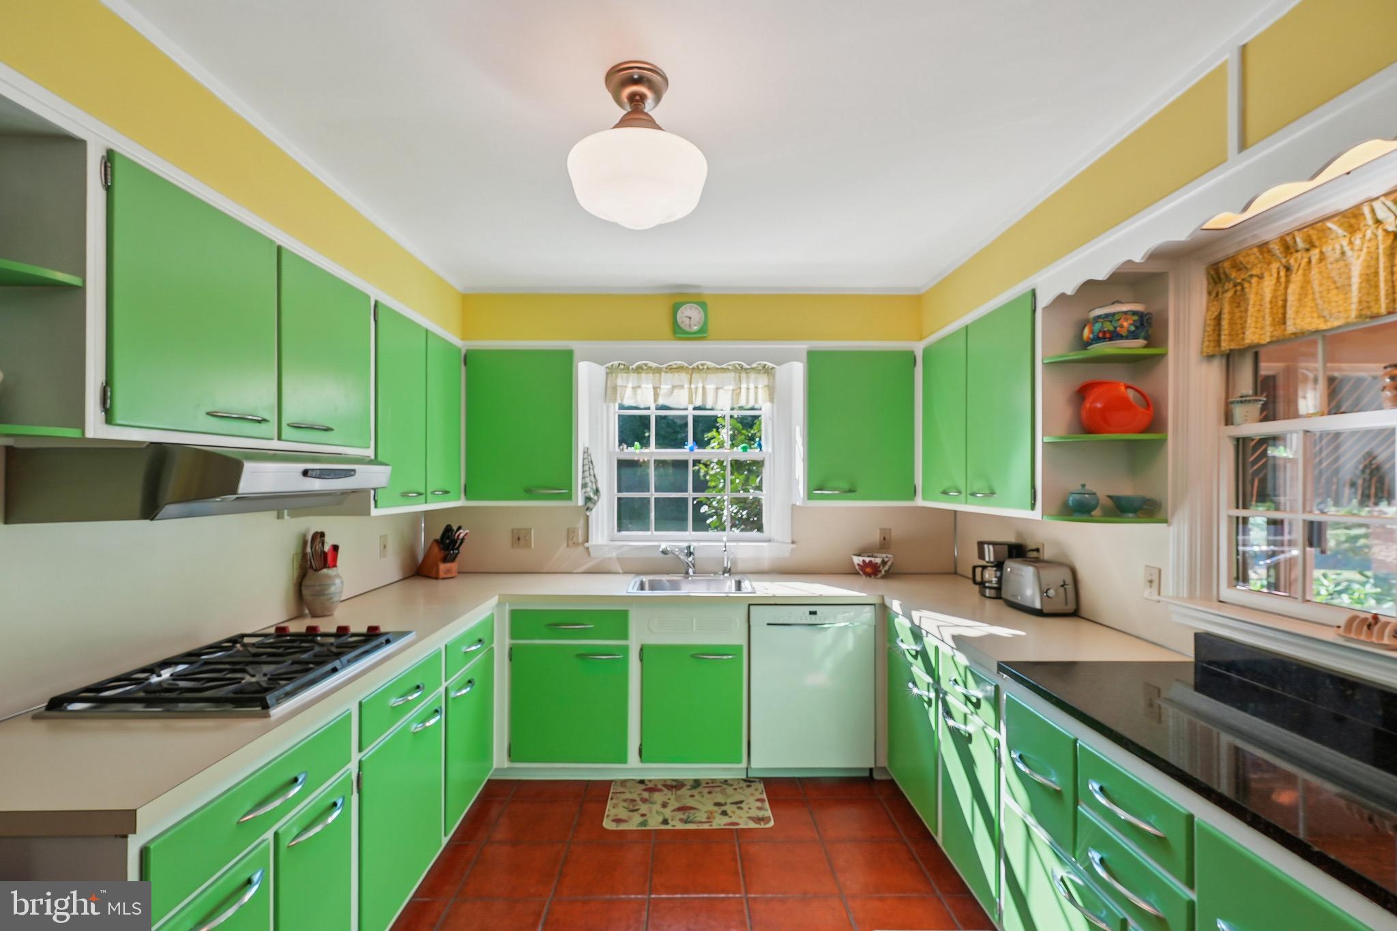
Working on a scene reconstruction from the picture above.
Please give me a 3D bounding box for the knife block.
[{"bbox_3d":[-1.477,0.521,3.519,0.230,0.210,0.105,-1,-1,40],"label":"knife block"}]

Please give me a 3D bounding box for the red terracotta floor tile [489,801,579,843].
[{"bbox_3d":[-0.688,1.523,2.659,0.330,0.013,0.330,0,-1,-1],"label":"red terracotta floor tile"}]

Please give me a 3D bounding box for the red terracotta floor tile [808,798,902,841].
[{"bbox_3d":[0.671,1.535,2.708,0.330,0.010,0.330,0,-1,-1],"label":"red terracotta floor tile"}]

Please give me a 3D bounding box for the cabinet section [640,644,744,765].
[{"bbox_3d":[-0.030,1.138,3.240,0.490,0.570,0.560,0,-1,-1],"label":"cabinet section"}]

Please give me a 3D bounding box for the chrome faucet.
[{"bbox_3d":[-0.103,0.538,3.424,0.065,0.180,0.245,-1,-1,42],"label":"chrome faucet"}]

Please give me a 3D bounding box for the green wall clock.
[{"bbox_3d":[-0.043,-0.769,3.256,0.180,0.190,0.045,0,-1,-1],"label":"green wall clock"}]

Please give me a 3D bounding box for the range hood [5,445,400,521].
[{"bbox_3d":[-1.338,0.044,1.799,0.530,0.185,0.770,0,-1,-1],"label":"range hood"}]

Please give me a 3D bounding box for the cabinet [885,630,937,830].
[{"bbox_3d":[1.203,1.075,2.683,0.600,0.730,0.585,0,-1,-1],"label":"cabinet"}]

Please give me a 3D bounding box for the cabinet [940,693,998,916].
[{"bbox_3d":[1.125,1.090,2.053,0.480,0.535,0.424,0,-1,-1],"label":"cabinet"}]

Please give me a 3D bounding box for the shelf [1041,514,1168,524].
[{"bbox_3d":[1.354,0.179,2.062,0.320,0.019,0.175,0,-1,-1],"label":"shelf"}]

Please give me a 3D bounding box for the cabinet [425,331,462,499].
[{"bbox_3d":[-1.388,-0.214,3.028,0.345,0.795,0.430,0,-1,-1],"label":"cabinet"}]

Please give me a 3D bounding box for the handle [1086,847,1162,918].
[{"bbox_3d":[0.895,0.881,1.324,0.036,0.022,0.228,0,-1,-1],"label":"handle"}]

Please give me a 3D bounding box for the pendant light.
[{"bbox_3d":[-0.149,-0.764,1.533,0.343,0.366,0.343,0,-1,-1],"label":"pendant light"}]

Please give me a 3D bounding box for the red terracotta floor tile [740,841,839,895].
[{"bbox_3d":[0.332,1.520,2.336,0.330,0.013,0.330,0,-1,-1],"label":"red terracotta floor tile"}]

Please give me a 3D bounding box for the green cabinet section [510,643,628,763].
[{"bbox_3d":[-0.617,1.136,3.230,0.565,0.570,0.560,0,-1,-1],"label":"green cabinet section"}]

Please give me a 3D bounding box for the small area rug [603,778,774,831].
[{"bbox_3d":[-0.042,1.527,2.815,0.710,0.008,0.435,0,-1,-1],"label":"small area rug"}]

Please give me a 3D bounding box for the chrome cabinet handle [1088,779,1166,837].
[{"bbox_3d":[0.896,0.727,1.325,0.036,0.022,0.228,0,-1,-1],"label":"chrome cabinet handle"}]

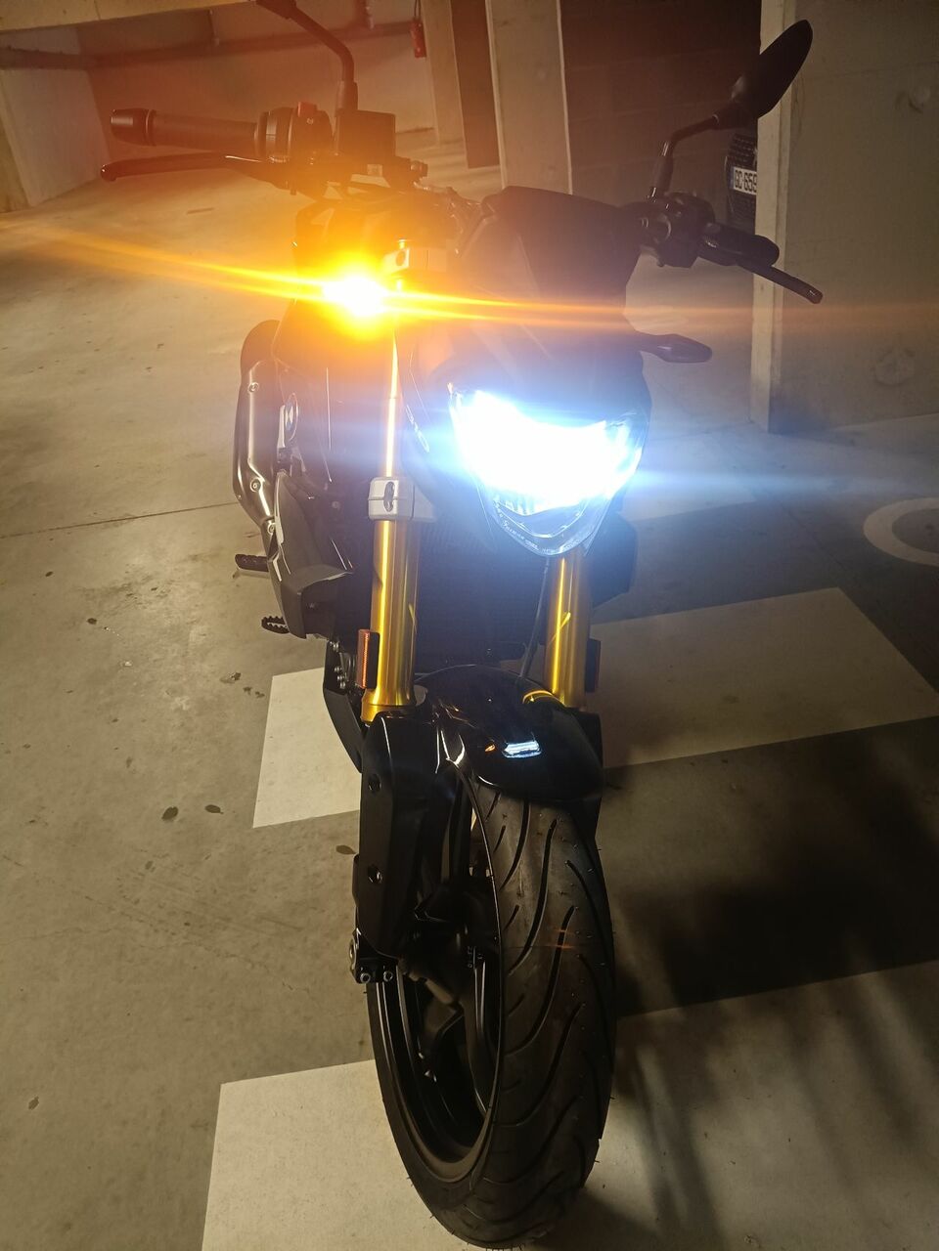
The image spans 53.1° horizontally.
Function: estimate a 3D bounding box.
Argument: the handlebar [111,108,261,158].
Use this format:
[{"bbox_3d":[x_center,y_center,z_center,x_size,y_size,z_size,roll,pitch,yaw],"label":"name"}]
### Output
[{"bbox_3d":[-0.292,-0.508,0.968,0.154,0.037,0.037,8,31,2],"label":"handlebar"}]

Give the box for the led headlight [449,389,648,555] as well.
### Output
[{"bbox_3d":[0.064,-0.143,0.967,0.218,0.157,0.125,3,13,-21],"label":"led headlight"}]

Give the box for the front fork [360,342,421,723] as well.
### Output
[{"bbox_3d":[-0.082,-0.107,1.037,0.063,0.428,0.061,3,0,-21],"label":"front fork"}]

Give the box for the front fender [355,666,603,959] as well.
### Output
[{"bbox_3d":[0.009,0.204,1.068,0.270,0.328,0.370,3,13,-21],"label":"front fender"}]

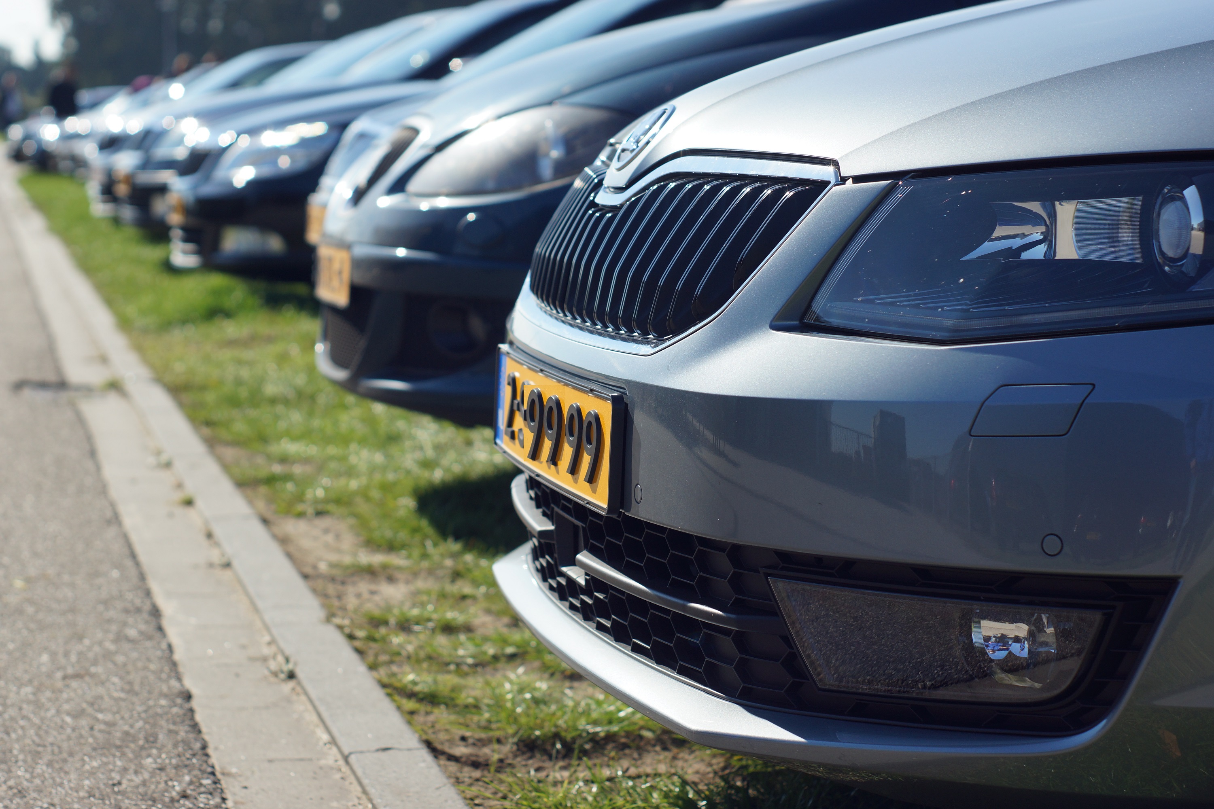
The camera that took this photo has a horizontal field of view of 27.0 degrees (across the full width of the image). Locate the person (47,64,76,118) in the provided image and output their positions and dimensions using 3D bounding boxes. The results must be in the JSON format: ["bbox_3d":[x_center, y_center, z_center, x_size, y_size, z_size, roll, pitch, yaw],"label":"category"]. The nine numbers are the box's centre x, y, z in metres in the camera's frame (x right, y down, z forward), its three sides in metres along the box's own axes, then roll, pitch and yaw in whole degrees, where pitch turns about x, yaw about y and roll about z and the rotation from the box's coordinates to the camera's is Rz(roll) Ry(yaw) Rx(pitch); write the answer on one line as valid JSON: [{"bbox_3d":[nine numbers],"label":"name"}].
[{"bbox_3d":[-10.557,-5.727,49.000,0.520,1.720,0.360,-2,7,-14],"label":"person"}]

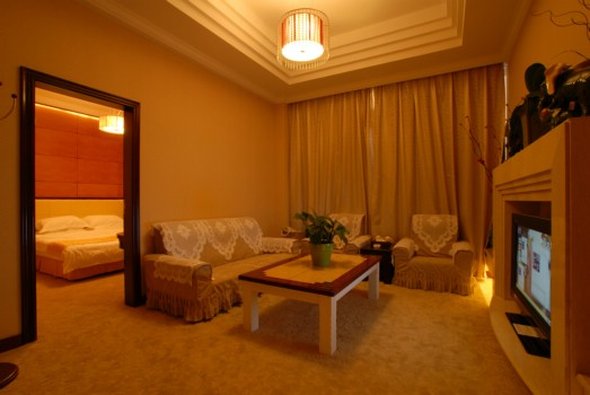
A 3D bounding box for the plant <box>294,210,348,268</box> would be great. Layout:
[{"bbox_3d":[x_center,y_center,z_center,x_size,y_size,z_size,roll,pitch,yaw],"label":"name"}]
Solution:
[{"bbox_3d":[0.271,0.421,2.663,0.479,0.535,0.479,0,0,0],"label":"plant"}]

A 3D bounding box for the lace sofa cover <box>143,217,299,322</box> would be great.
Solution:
[{"bbox_3d":[-0.748,0.697,3.298,0.867,0.857,1.867,0,1,31],"label":"lace sofa cover"}]

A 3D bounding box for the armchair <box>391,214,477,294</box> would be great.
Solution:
[{"bbox_3d":[1.833,0.685,3.467,0.847,0.887,0.785,0,1,31],"label":"armchair"}]

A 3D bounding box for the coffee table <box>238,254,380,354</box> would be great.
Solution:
[{"bbox_3d":[0.248,0.910,2.680,0.908,0.444,1.346,0,1,31],"label":"coffee table"}]

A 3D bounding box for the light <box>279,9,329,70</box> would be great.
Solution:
[{"bbox_3d":[0.075,-1.375,2.326,0.439,0.286,0.439,0,0,0],"label":"light"}]

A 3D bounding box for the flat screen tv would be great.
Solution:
[{"bbox_3d":[1.598,0.461,1.743,0.102,0.627,1.081,0,1,31],"label":"flat screen tv"}]

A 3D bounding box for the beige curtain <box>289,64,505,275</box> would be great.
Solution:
[{"bbox_3d":[1.323,-0.358,4.299,3.366,2.917,0.204,0,1,31],"label":"beige curtain"}]

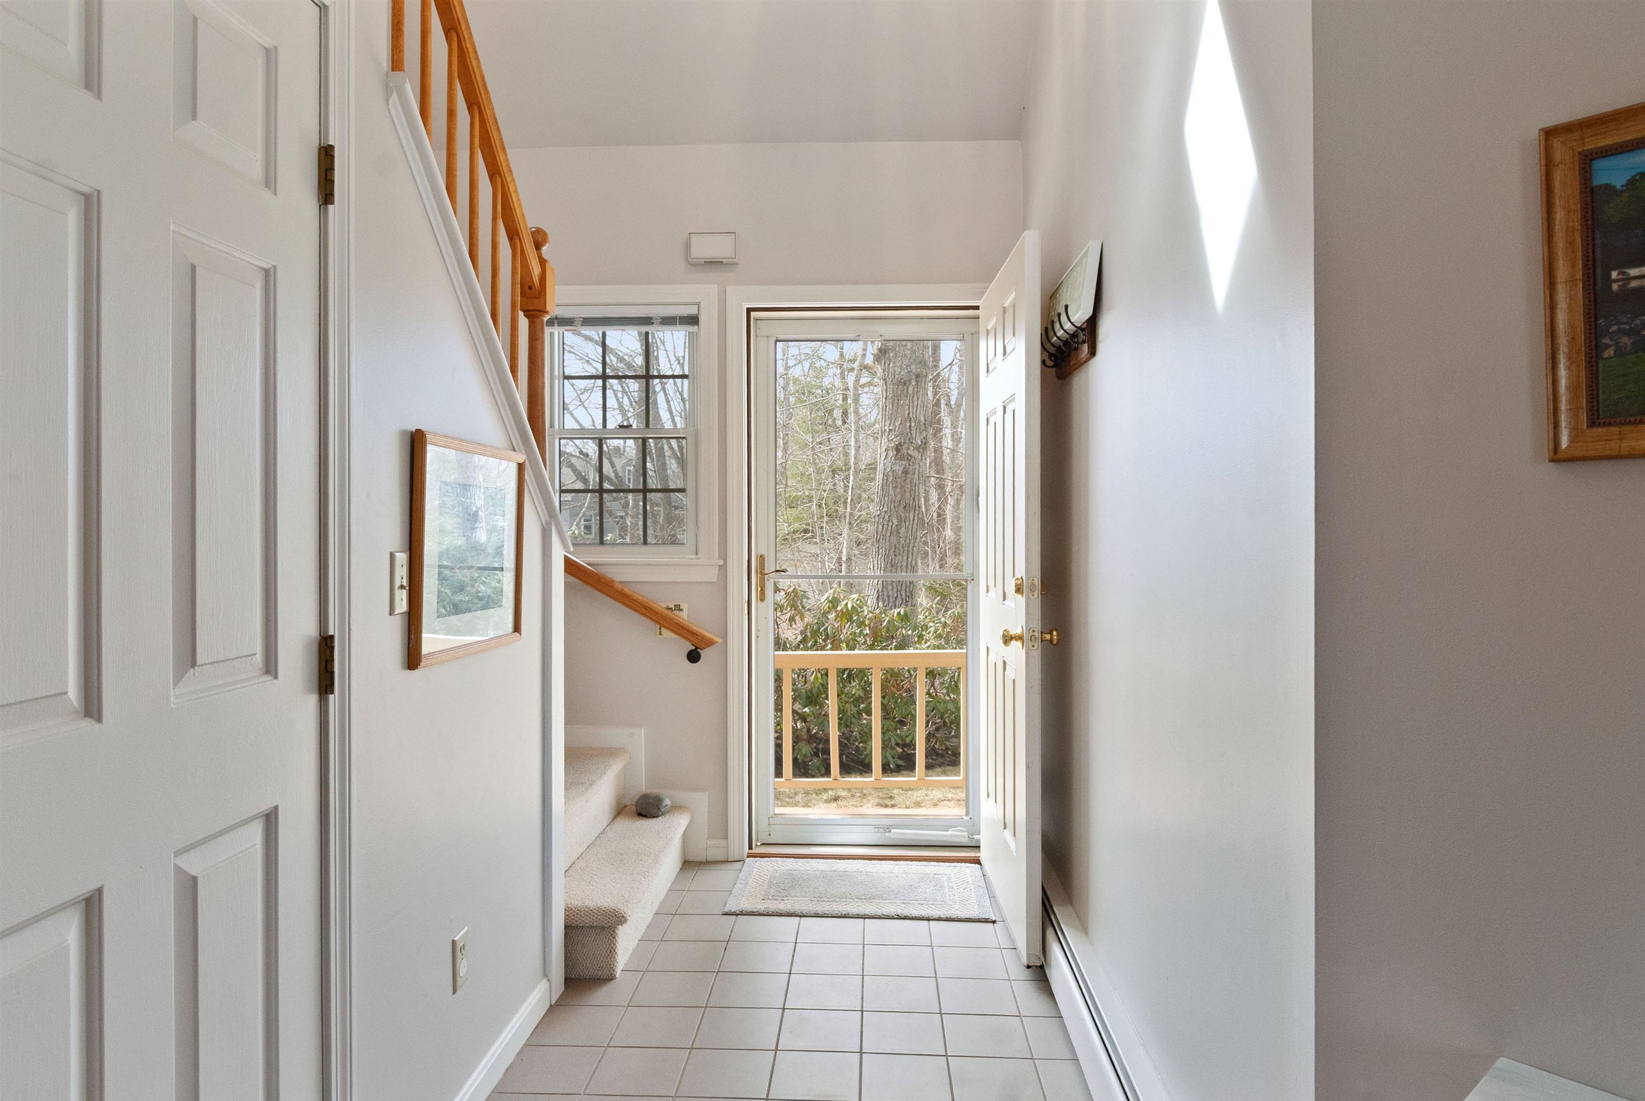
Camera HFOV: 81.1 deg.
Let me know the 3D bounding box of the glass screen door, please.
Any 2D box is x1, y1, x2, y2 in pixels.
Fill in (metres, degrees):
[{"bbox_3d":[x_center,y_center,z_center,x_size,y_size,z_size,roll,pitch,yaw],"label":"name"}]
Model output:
[{"bbox_3d":[0.177,0.114,3.620,0.860,2.000,0.045,0,1,3],"label":"glass screen door"}]

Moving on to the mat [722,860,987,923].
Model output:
[{"bbox_3d":[0.132,1.133,3.225,0.850,0.012,0.460,0,1,3],"label":"mat"}]

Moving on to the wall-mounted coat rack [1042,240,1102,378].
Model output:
[{"bbox_3d":[0.627,-0.606,2.530,0.090,0.265,0.480,0,1,3],"label":"wall-mounted coat rack"}]

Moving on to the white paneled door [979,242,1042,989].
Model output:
[{"bbox_3d":[0.585,0.130,3.060,0.046,2.030,0.820,0,1,1],"label":"white paneled door"}]

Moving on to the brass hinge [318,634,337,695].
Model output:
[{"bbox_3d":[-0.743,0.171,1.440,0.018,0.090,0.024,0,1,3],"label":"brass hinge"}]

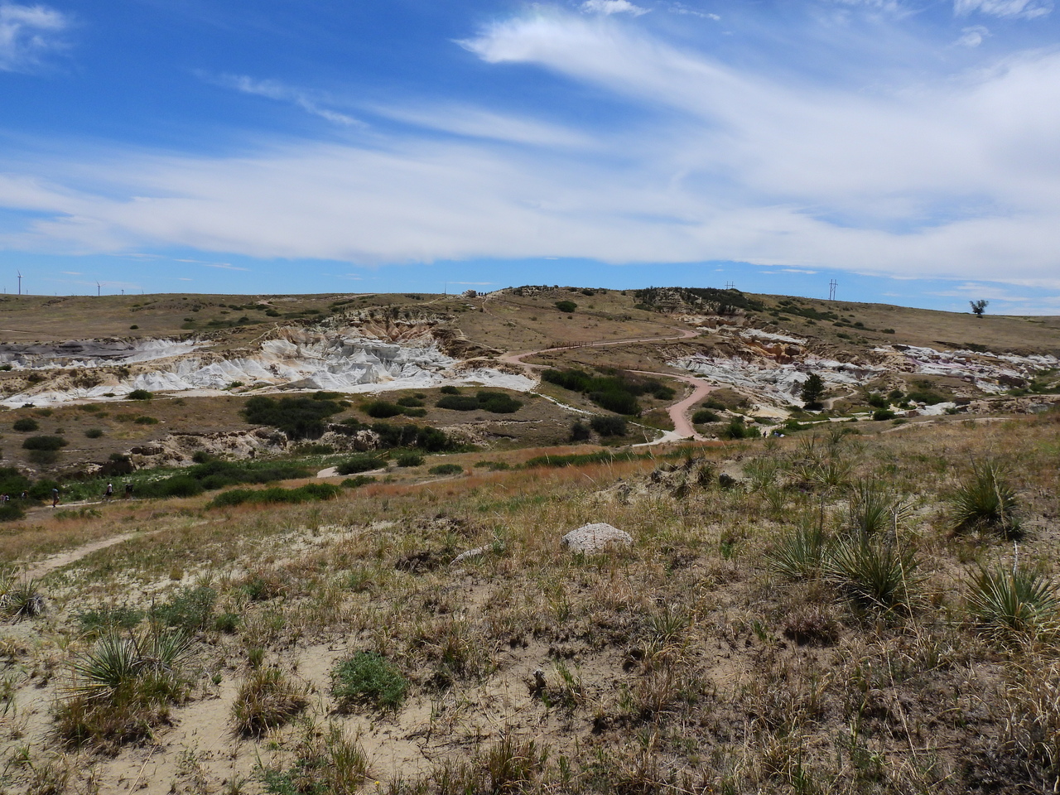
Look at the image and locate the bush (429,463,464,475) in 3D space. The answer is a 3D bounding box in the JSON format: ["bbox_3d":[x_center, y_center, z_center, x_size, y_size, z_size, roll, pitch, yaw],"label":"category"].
[{"bbox_3d":[-9.059,7.797,80.000,3.700,1.150,2.800,2,6,-6],"label":"bush"}]

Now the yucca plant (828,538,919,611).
[{"bbox_3d":[2.475,1.275,5.300,0.700,0.500,0.680,5,6,26],"label":"yucca plant"}]

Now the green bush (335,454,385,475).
[{"bbox_3d":[-19.816,7.897,86.000,5.600,2.100,4.000,1,6,-13],"label":"green bush"}]

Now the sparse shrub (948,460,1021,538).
[{"bbox_3d":[4.697,1.040,7.600,0.710,0.680,0.700,6,7,32],"label":"sparse shrub"}]

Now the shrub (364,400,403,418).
[{"bbox_3d":[-24.859,1.901,125.000,7.000,2.600,5.000,1,6,-11],"label":"shrub"}]

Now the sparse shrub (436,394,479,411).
[{"bbox_3d":[-13.310,0.989,135.000,7.700,2.400,5.500,2,6,-6],"label":"sparse shrub"}]

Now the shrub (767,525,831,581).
[{"bbox_3d":[2.157,1.253,5.900,0.500,0.380,0.470,5,6,21],"label":"shrub"}]

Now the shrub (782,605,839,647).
[{"bbox_3d":[1.721,1.397,4.500,0.350,0.200,0.320,5,6,22],"label":"shrub"}]

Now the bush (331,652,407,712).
[{"bbox_3d":[-0.785,1.393,3.600,0.370,0.230,0.340,1,6,-12],"label":"bush"}]

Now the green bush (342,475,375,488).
[{"bbox_3d":[-16.520,8.120,71.000,3.300,1.000,2.400,1,6,-13],"label":"green bush"}]

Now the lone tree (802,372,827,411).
[{"bbox_3d":[69.465,-1.521,180.000,6.000,8.700,5.800,5,6,21],"label":"lone tree"}]

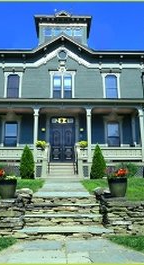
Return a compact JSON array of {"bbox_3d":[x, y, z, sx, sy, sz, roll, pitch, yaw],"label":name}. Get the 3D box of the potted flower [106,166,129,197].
[{"bbox_3d":[1.449,1.562,8.460,0.732,0.955,0.750,0,-12,0],"label":"potted flower"}]

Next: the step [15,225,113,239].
[{"bbox_3d":[-0.191,2.832,7.423,2.700,0.210,0.700,0,-12,0],"label":"step"}]

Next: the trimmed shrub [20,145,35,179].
[{"bbox_3d":[-2.493,1.640,14.884,0.840,1.903,0.870,0,-12,0],"label":"trimmed shrub"}]

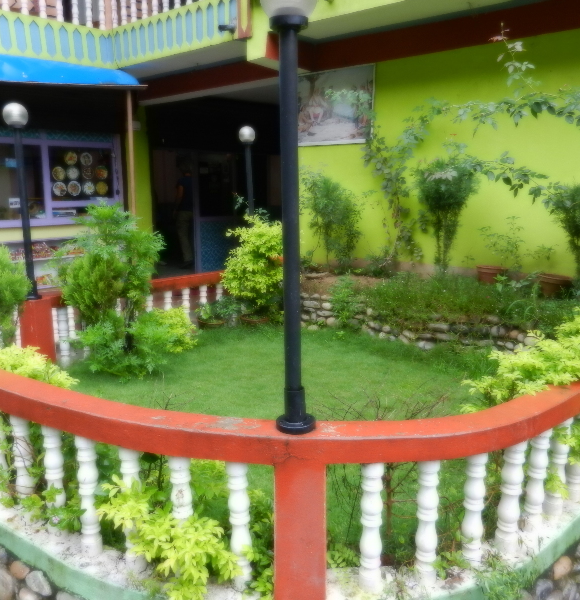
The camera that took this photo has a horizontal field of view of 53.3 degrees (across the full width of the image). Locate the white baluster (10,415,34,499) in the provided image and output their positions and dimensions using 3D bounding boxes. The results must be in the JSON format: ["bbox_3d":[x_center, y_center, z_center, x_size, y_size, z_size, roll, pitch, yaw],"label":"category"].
[{"bbox_3d":[-1.039,0.656,2.270,0.072,0.449,0.072,-6,13,-26],"label":"white baluster"}]

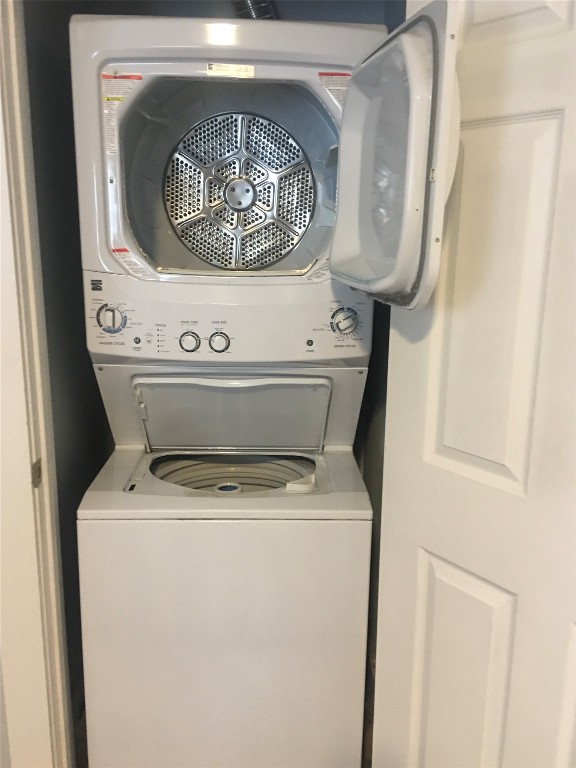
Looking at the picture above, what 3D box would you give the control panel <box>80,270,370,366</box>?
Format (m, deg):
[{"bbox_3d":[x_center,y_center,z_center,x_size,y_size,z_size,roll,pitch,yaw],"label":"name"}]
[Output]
[{"bbox_3d":[-0.137,-0.152,1.530,0.680,0.215,0.100,1,12,-2],"label":"control panel"}]

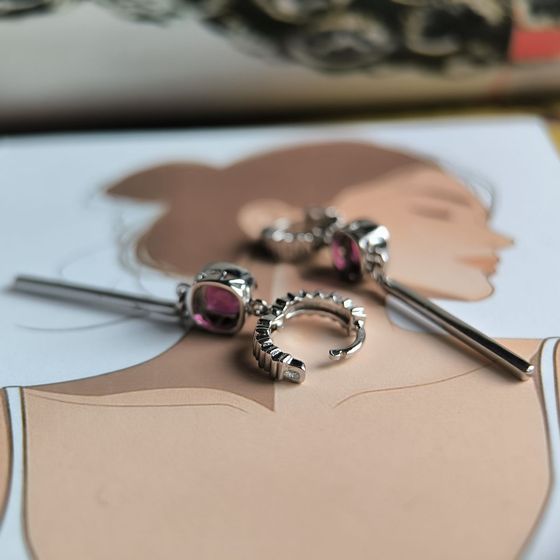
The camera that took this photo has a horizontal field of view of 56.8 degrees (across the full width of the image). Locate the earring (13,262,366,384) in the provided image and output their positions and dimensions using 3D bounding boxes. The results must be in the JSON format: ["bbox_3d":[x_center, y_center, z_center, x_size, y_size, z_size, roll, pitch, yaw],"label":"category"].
[{"bbox_3d":[-0.015,0.004,0.070,0.054,0.009,0.014,5,32,5],"label":"earring"}]

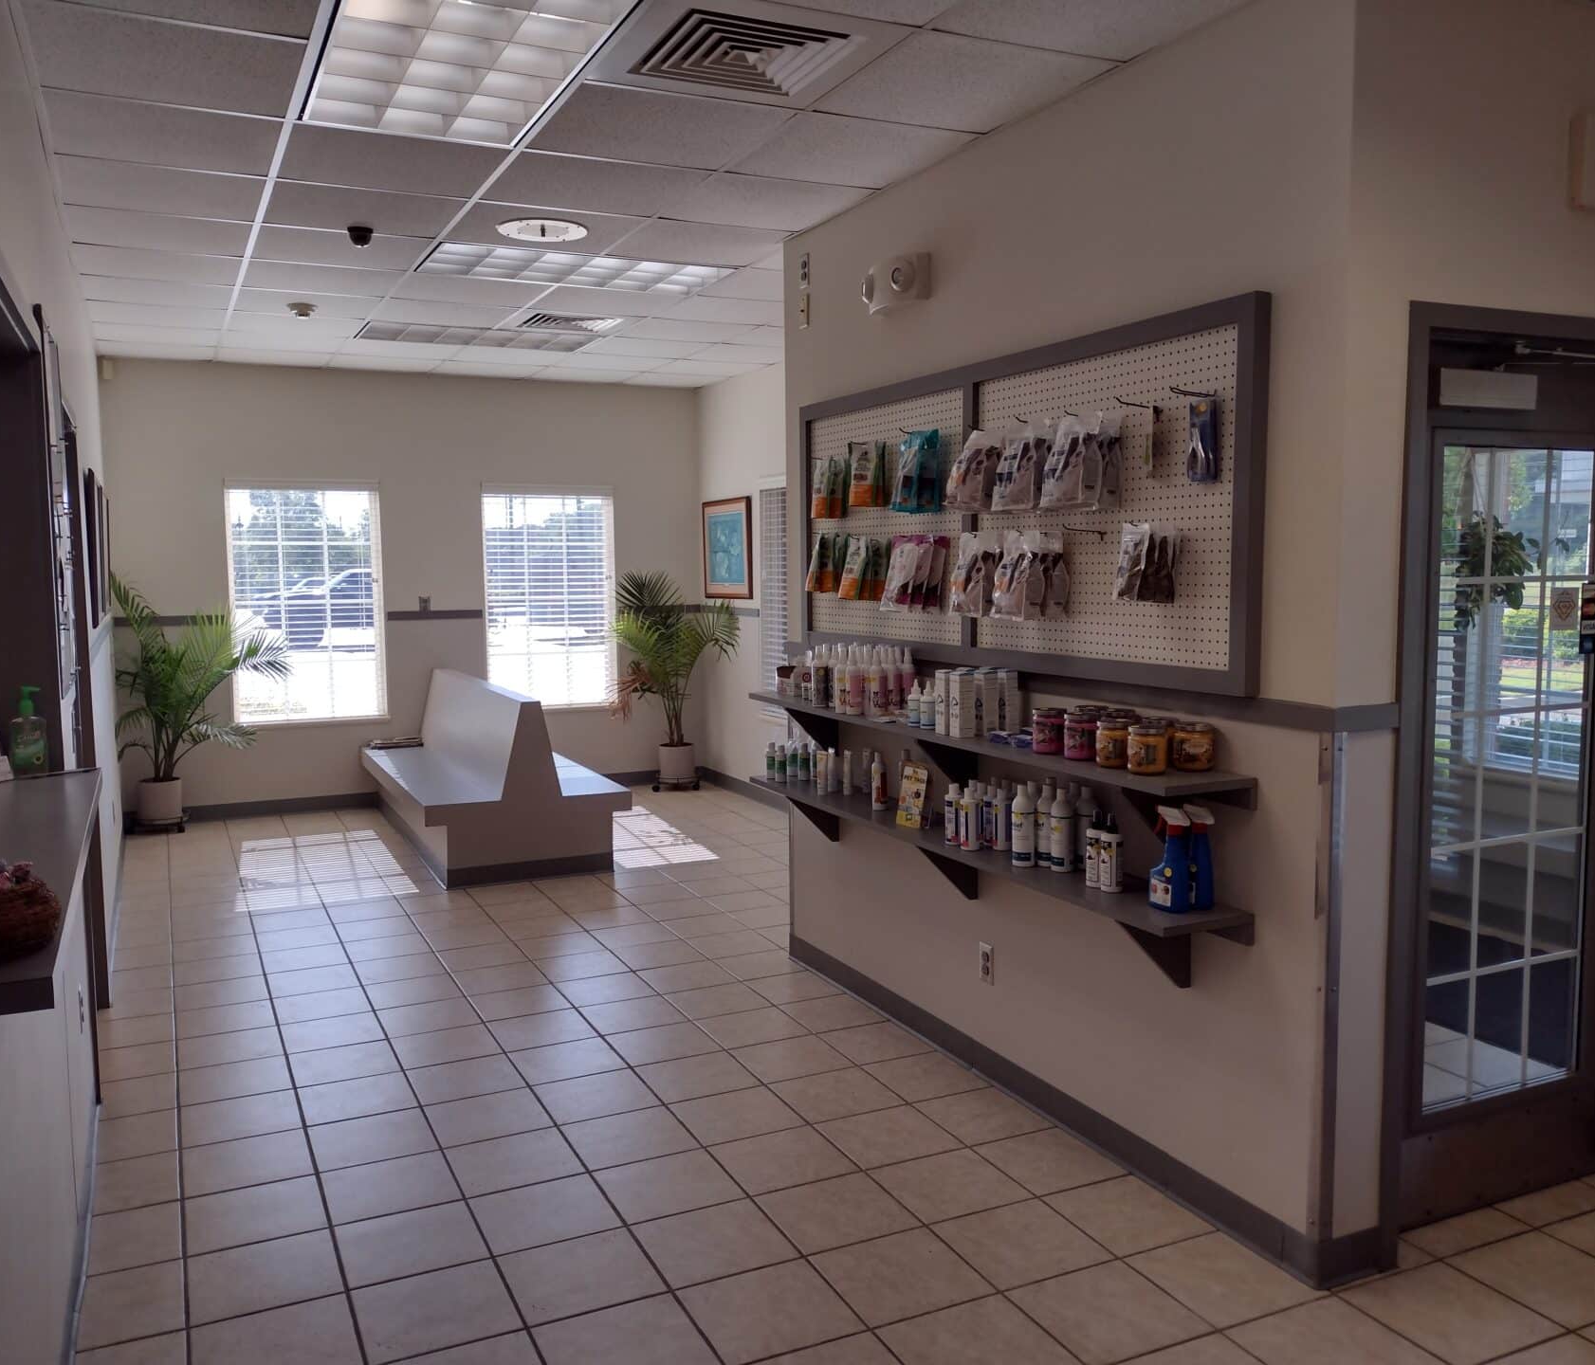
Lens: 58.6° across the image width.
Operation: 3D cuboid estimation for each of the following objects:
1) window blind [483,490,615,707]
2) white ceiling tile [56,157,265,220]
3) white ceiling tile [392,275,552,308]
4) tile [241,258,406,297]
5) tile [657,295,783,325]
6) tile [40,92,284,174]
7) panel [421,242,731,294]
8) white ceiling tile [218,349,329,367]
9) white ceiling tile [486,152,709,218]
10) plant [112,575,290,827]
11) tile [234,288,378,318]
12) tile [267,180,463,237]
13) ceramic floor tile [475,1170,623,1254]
[{"bbox_3d":[-1.578,-0.542,9.136,0.860,1.360,0.050,-3,5,-25],"label":"window blind"},{"bbox_3d":[-1.988,-1.556,4.475,0.580,0.020,0.600,-3,6,-25],"label":"white ceiling tile"},{"bbox_3d":[-1.399,-1.687,6.081,0.600,0.020,0.600,-3,6,-25],"label":"white ceiling tile"},{"bbox_3d":[-1.949,-1.662,5.823,0.602,0.018,0.602,-3,6,-24],"label":"tile"},{"bbox_3d":[-0.298,-1.744,6.614,0.605,0.018,0.605,-3,5,-24],"label":"tile"},{"bbox_3d":[-1.707,-1.487,3.857,0.600,0.015,0.605,-3,5,-25],"label":"tile"},{"bbox_3d":[-0.876,-1.680,5.662,1.210,0.070,0.605,-3,5,-25],"label":"panel"},{"bbox_3d":[-2.939,-1.832,7.988,0.602,0.018,0.498,-3,6,-24],"label":"white ceiling tile"},{"bbox_3d":[-0.633,-1.553,4.419,0.605,0.018,0.605,-3,5,-24],"label":"white ceiling tile"},{"bbox_3d":[-3.283,0.134,7.881,0.900,1.450,0.850,-3,5,-25],"label":"plant"},{"bbox_3d":[-2.202,-1.705,6.376,0.602,0.018,0.602,-3,6,-24],"label":"tile"},{"bbox_3d":[-1.443,-1.575,4.717,0.602,0.018,0.602,-3,6,-24],"label":"tile"},{"bbox_3d":[-0.587,1.239,3.303,0.305,0.010,0.305,-3,5,-24],"label":"ceramic floor tile"}]

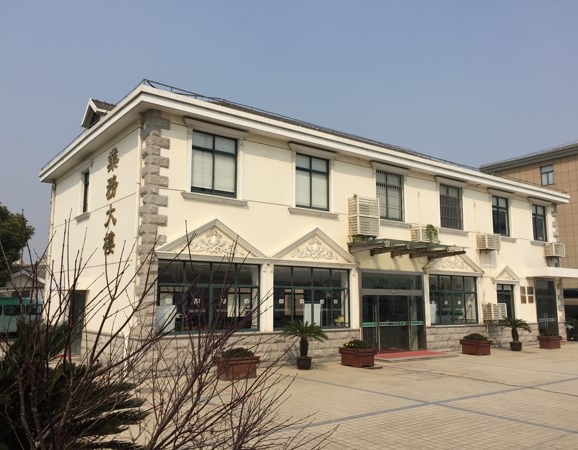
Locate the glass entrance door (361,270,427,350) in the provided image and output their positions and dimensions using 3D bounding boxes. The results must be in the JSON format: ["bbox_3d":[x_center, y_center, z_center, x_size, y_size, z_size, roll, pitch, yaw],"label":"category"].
[{"bbox_3d":[3.708,3.066,17.828,3.366,2.804,0.120,7,-10,-36],"label":"glass entrance door"}]

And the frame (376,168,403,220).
[{"bbox_3d":[3.595,-1.008,17.758,1.380,1.693,0.120,7,-11,-35],"label":"frame"}]

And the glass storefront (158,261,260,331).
[{"bbox_3d":[-2.021,1.908,13.213,3.004,1.841,0.120,7,-11,-35],"label":"glass storefront"}]

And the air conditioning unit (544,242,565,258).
[{"bbox_3d":[14.518,1.438,27.430,1.270,0.720,0.480,6,-10,-37],"label":"air conditioning unit"}]

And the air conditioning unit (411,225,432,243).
[{"bbox_3d":[5.106,0.400,18.875,1.000,0.600,0.450,7,-10,-36],"label":"air conditioning unit"}]

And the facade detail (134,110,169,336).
[{"bbox_3d":[-3.544,-0.086,12.964,0.567,5.727,0.560,7,-10,-36],"label":"facade detail"}]

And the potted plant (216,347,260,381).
[{"bbox_3d":[-1.373,3.638,13.260,0.980,0.780,0.770,6,-10,-37],"label":"potted plant"}]

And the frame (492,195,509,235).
[{"bbox_3d":[9.614,-0.383,22.743,1.345,1.718,0.120,7,-10,-36],"label":"frame"}]

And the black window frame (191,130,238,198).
[{"bbox_3d":[-2.016,-1.649,13.749,1.365,1.693,0.120,7,-11,-35],"label":"black window frame"}]

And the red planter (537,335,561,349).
[{"bbox_3d":[10.659,4.794,20.635,0.850,0.500,0.520,7,-11,-35],"label":"red planter"}]

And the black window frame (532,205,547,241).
[{"bbox_3d":[13.584,-0.081,27.274,1.450,1.930,0.120,6,-10,-37],"label":"black window frame"}]

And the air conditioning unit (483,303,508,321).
[{"bbox_3d":[8.356,3.514,20.280,1.000,0.630,0.420,7,-11,-35],"label":"air conditioning unit"}]

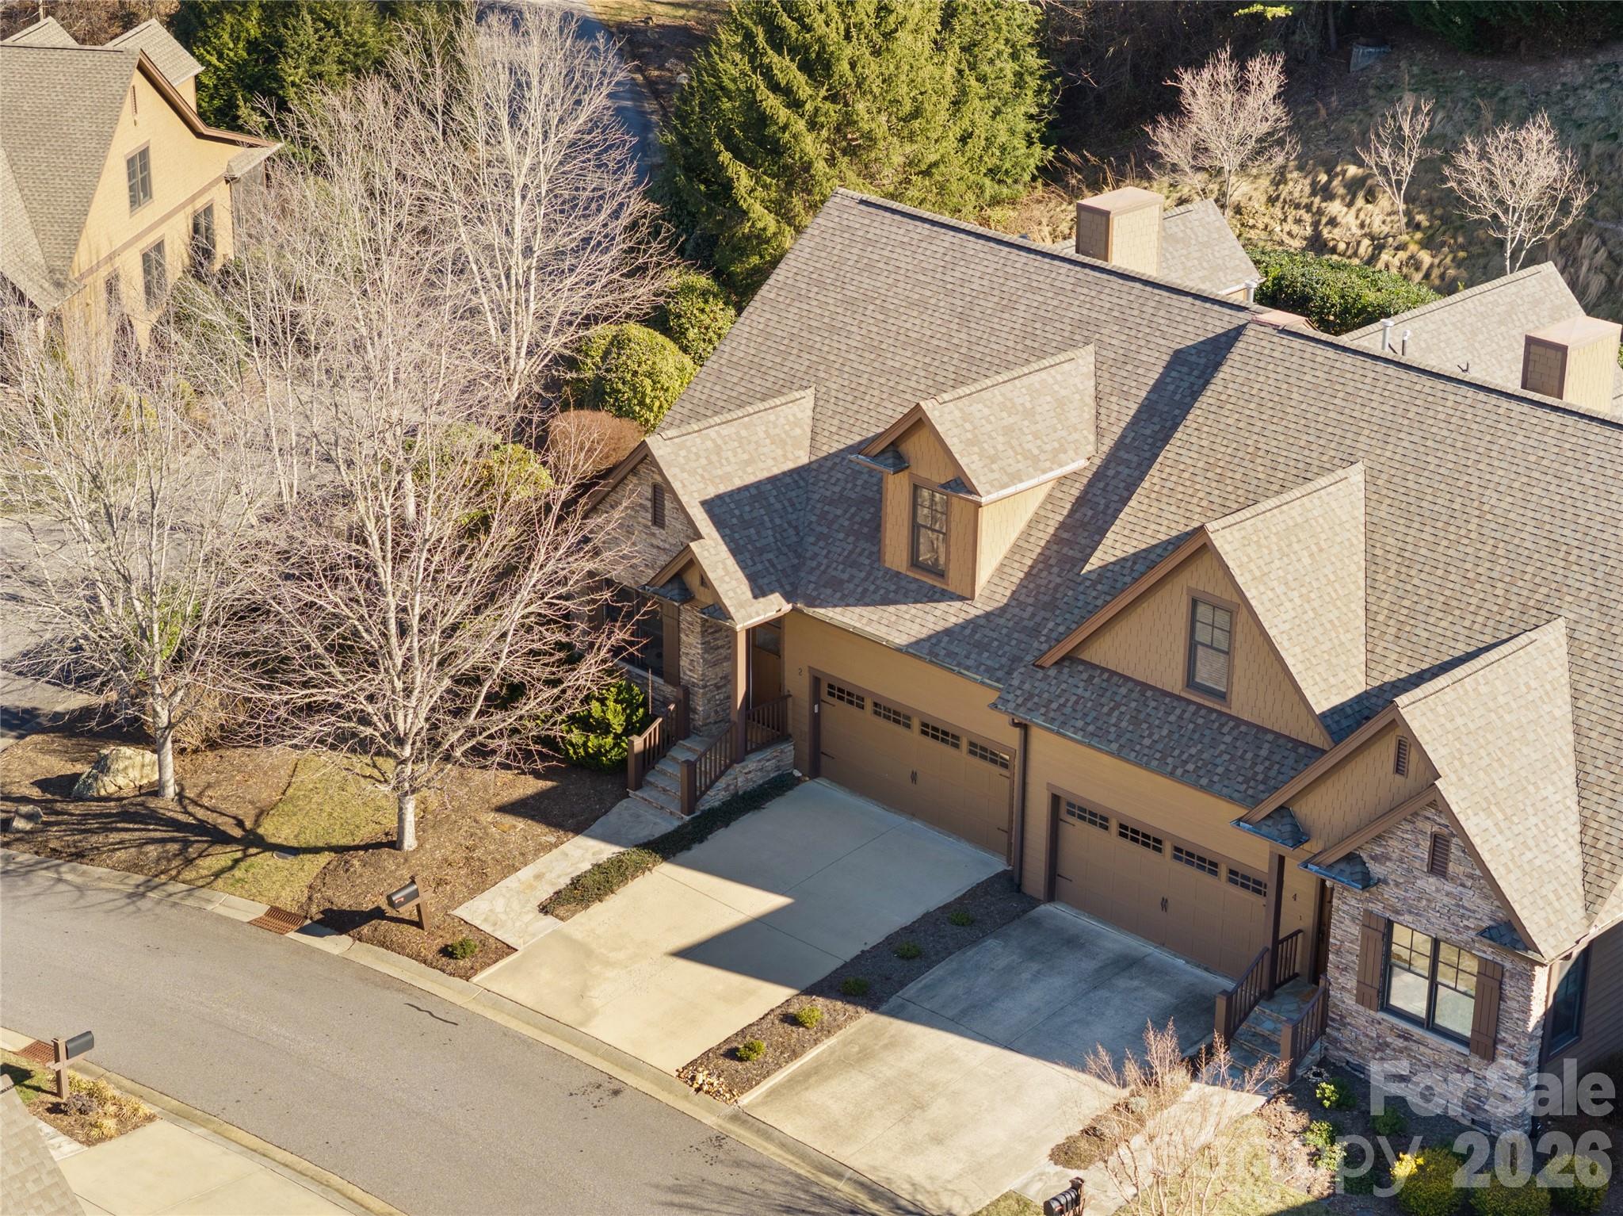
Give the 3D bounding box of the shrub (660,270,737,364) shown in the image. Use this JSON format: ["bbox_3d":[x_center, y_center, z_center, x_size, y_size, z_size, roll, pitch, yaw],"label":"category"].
[{"bbox_3d":[-2.773,-7.239,82.913,2.200,2.400,2.200,1,23,0],"label":"shrub"}]

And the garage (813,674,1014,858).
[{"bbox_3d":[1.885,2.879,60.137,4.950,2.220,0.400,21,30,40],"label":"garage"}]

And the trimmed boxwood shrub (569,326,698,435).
[{"bbox_3d":[-4.257,-5.451,78.385,3.100,2.600,2.800,21,30,40],"label":"trimmed boxwood shrub"}]

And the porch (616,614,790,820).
[{"bbox_3d":[-1.863,1.658,60.739,1.900,3.450,2.750,21,30,40],"label":"porch"}]

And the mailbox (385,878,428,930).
[{"bbox_3d":[-7.050,5.209,57.535,0.300,1.120,0.720,16,27,32],"label":"mailbox"}]

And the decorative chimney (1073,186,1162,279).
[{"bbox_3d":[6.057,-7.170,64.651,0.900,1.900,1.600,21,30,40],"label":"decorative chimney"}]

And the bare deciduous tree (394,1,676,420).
[{"bbox_3d":[-6.933,-9.443,78.357,6.500,9.800,6.500,-1,23,-5],"label":"bare deciduous tree"}]

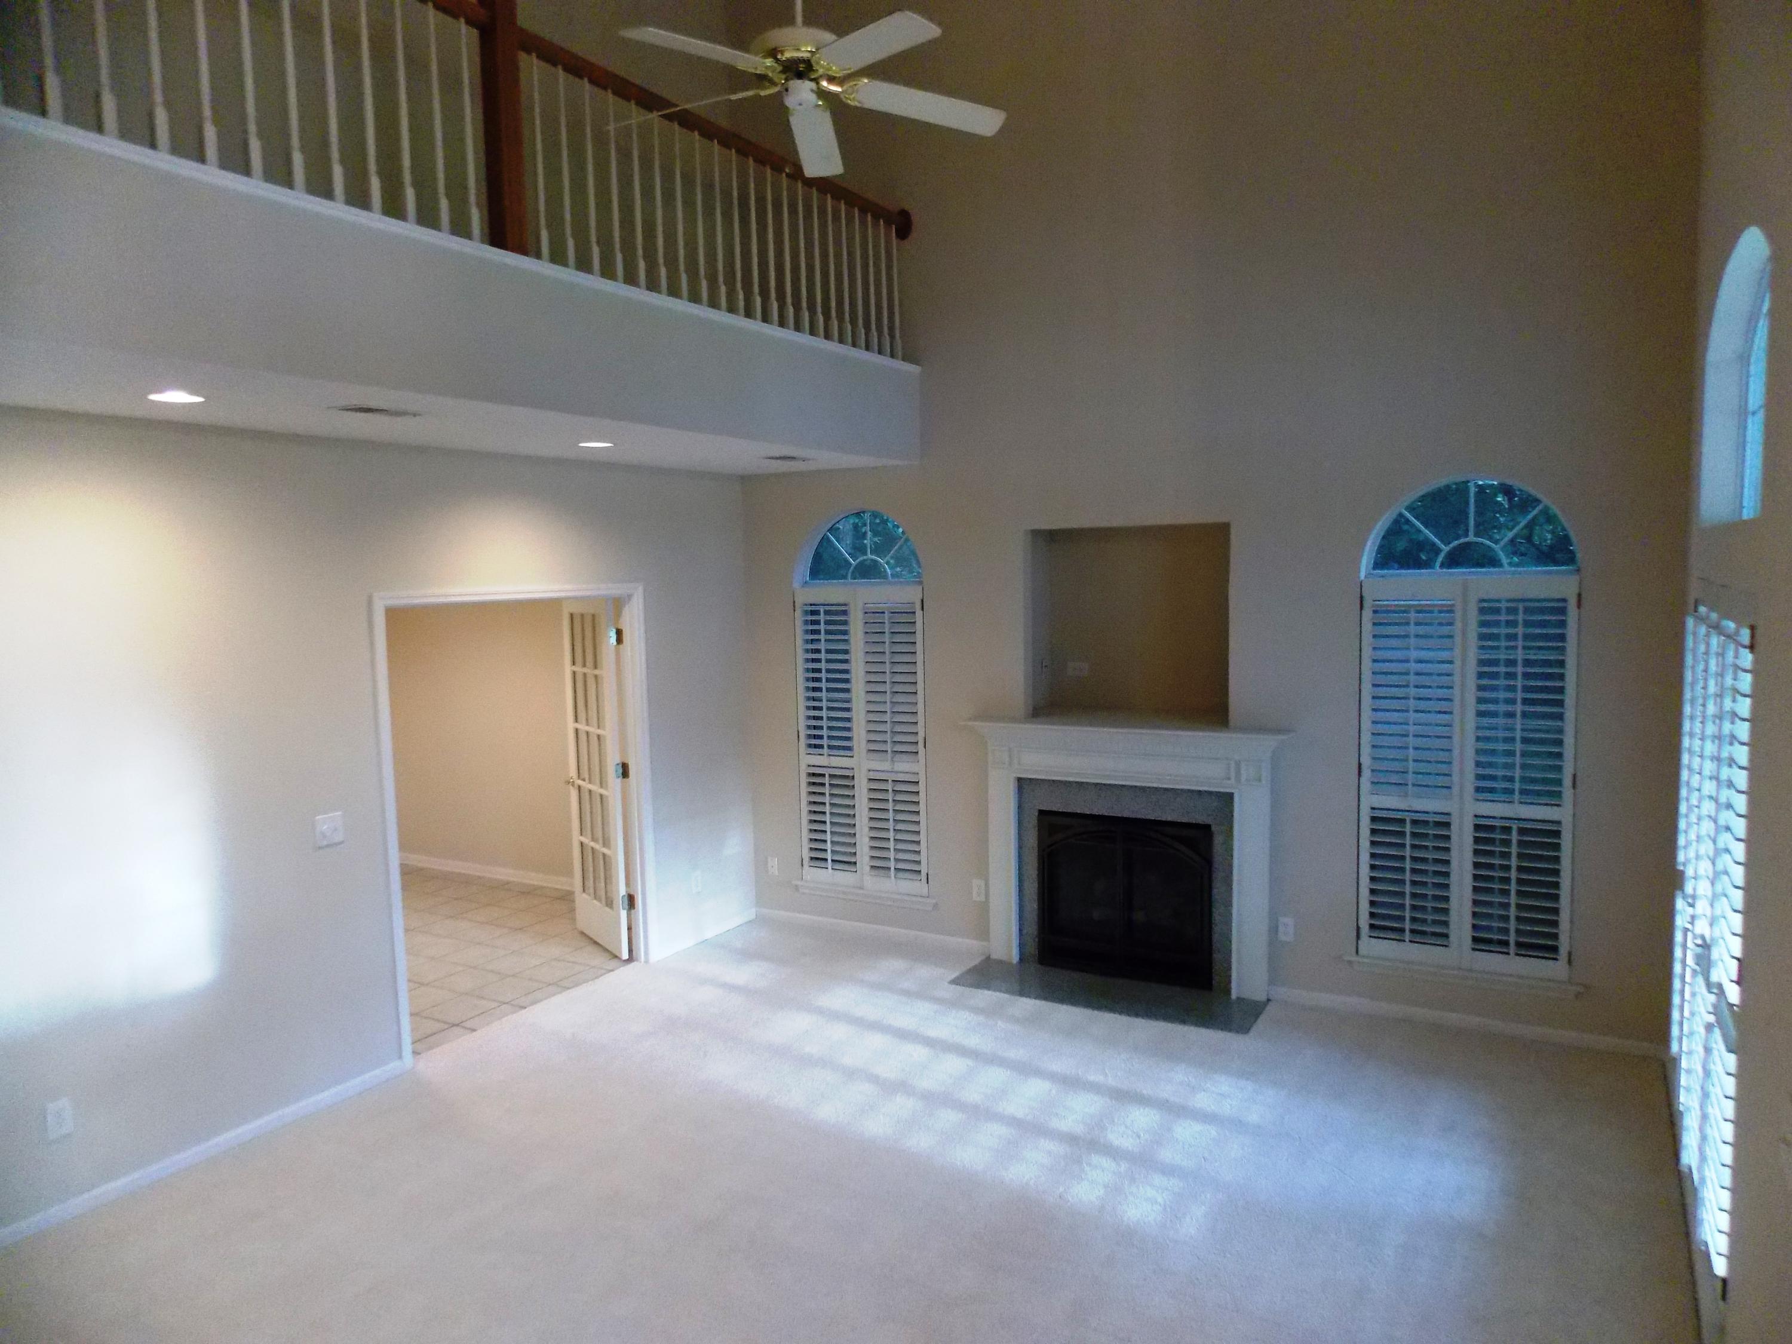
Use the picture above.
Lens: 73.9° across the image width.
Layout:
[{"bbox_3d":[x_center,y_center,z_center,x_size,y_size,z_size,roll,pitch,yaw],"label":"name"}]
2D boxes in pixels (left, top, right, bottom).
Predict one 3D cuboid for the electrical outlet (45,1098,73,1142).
[{"bbox_3d":[-2.857,1.530,4.070,0.010,0.115,0.072,1,6,30],"label":"electrical outlet"}]

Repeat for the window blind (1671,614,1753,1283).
[{"bbox_3d":[2.454,0.628,3.658,0.070,1.750,1.650,1,6,30],"label":"window blind"}]

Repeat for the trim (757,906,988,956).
[{"bbox_3d":[-0.182,1.535,7.068,1.613,0.065,0.018,1,6,30],"label":"trim"}]

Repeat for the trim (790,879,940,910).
[{"bbox_3d":[-0.186,1.315,7.030,0.965,0.064,0.050,1,6,30],"label":"trim"}]

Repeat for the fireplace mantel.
[{"bbox_3d":[1.153,0.937,6.127,1.690,1.346,0.210,1,6,30],"label":"fireplace mantel"}]

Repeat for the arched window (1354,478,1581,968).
[{"bbox_3d":[2.592,0.244,5.426,0.881,2.225,0.150,1,6,30],"label":"arched window"}]

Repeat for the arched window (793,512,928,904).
[{"bbox_3d":[-0.180,0.176,7.017,0.868,2.229,0.150,1,6,30],"label":"arched window"}]

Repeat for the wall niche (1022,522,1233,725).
[{"bbox_3d":[1.262,-0.257,6.276,1.080,1.007,0.360,1,6,30],"label":"wall niche"}]

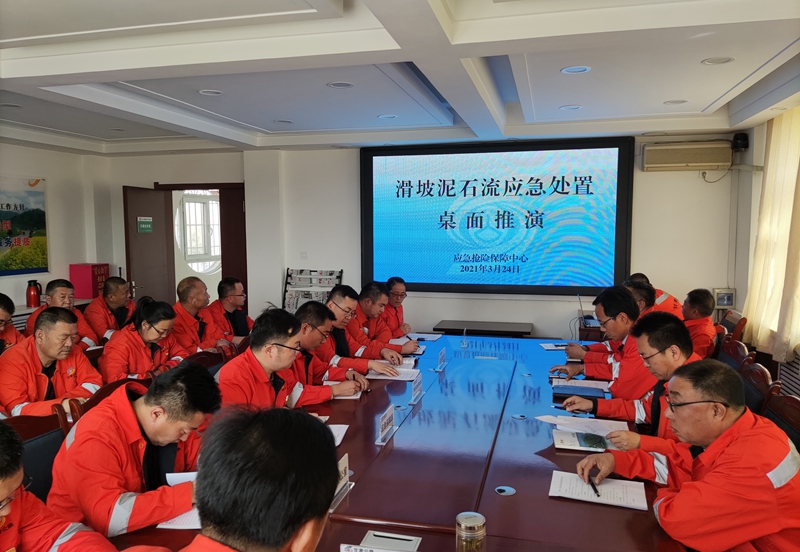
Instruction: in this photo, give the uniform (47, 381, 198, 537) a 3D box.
[{"bbox_3d":[-0.904,0.670,1.915,0.540,0.630,0.550,2,6,19],"label":"uniform"}]

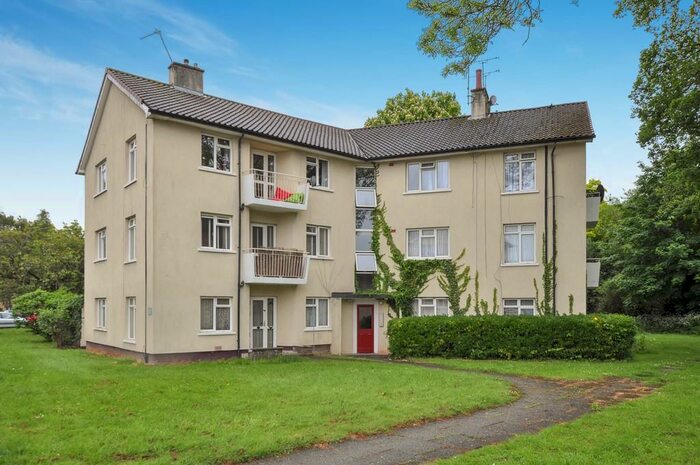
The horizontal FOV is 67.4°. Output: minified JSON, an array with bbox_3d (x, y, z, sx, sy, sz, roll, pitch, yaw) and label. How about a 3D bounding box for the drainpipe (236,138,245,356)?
[{"bbox_3d":[-3.806,0.413,18.040,0.140,7.568,0.130,4,-6,-38],"label":"drainpipe"}]

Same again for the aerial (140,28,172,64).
[{"bbox_3d":[-7.574,-7.319,20.526,1.253,1.331,0.450,0,-4,0],"label":"aerial"}]

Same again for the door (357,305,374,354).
[{"bbox_3d":[0.639,3.925,21.218,0.715,1.995,0.080,1,-5,-8],"label":"door"}]

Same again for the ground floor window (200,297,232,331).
[{"bbox_3d":[-4.531,2.798,17.840,1.146,1.242,0.120,2,-4,-37],"label":"ground floor window"}]

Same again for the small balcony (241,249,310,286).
[{"bbox_3d":[-2.575,1.222,18.572,2.252,1.183,0.900,4,-6,-38],"label":"small balcony"}]

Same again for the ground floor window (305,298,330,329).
[{"bbox_3d":[-1.244,3.109,20.091,1.079,1.199,0.150,3,-5,-39],"label":"ground floor window"}]

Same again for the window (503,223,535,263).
[{"bbox_3d":[6.375,0.438,19.719,1.133,1.530,0.150,-1,-4,20],"label":"window"}]

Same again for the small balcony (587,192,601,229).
[{"bbox_3d":[10.283,-0.898,22.466,0.850,1.150,2.000,-1,-3,20],"label":"small balcony"}]

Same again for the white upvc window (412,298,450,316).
[{"bbox_3d":[3.128,3.234,20.901,1.739,1.263,0.150,-1,-4,20],"label":"white upvc window"}]

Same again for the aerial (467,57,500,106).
[{"bbox_3d":[6.212,-7.072,24.400,1.400,2.000,0.800,-1,-3,26],"label":"aerial"}]

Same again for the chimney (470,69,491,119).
[{"bbox_3d":[6.072,-6.464,24.529,0.649,2.220,1.150,-2,-5,21],"label":"chimney"}]

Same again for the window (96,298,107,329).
[{"bbox_3d":[-10.203,3.365,21.517,0.140,1.313,1.659,4,-6,-38],"label":"window"}]

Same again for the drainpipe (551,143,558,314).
[{"bbox_3d":[7.465,0.301,19.143,0.150,7.137,0.160,-1,-3,21],"label":"drainpipe"}]

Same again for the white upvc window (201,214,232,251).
[{"bbox_3d":[-4.447,0.008,17.497,1.102,1.185,0.150,3,-5,-39],"label":"white upvc window"}]

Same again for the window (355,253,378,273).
[{"bbox_3d":[0.665,1.224,21.400,0.860,0.780,0.200,1,-3,-10],"label":"window"}]

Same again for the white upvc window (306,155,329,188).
[{"bbox_3d":[-1.229,-2.281,20.103,1.080,1.150,0.150,3,-5,-39],"label":"white upvc window"}]

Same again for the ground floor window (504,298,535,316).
[{"bbox_3d":[6.329,3.238,19.630,1.159,1.535,0.140,-2,-5,21],"label":"ground floor window"}]

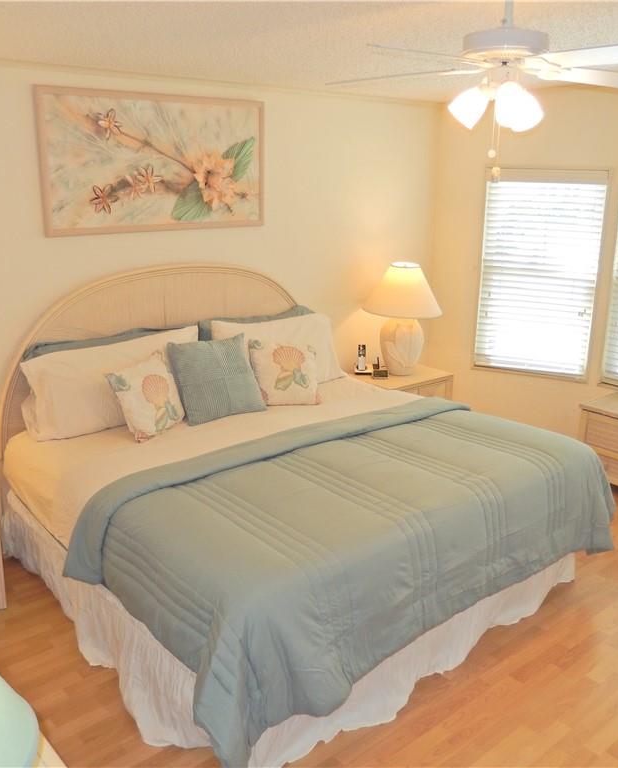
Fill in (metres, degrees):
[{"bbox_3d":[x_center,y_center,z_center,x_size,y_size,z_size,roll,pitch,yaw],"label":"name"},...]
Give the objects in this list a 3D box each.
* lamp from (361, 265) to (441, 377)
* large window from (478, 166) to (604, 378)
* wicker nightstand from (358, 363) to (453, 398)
[{"bbox_3d":[0.617,-0.421,4.884,0.515,0.725,0.515,0,17,0],"label":"lamp"},{"bbox_3d":[1.627,-0.774,5.272,0.805,1.434,0.090,8,18,25],"label":"large window"},{"bbox_3d":[0.580,0.212,5.027,0.605,0.571,0.447,-14,22,-40],"label":"wicker nightstand"}]

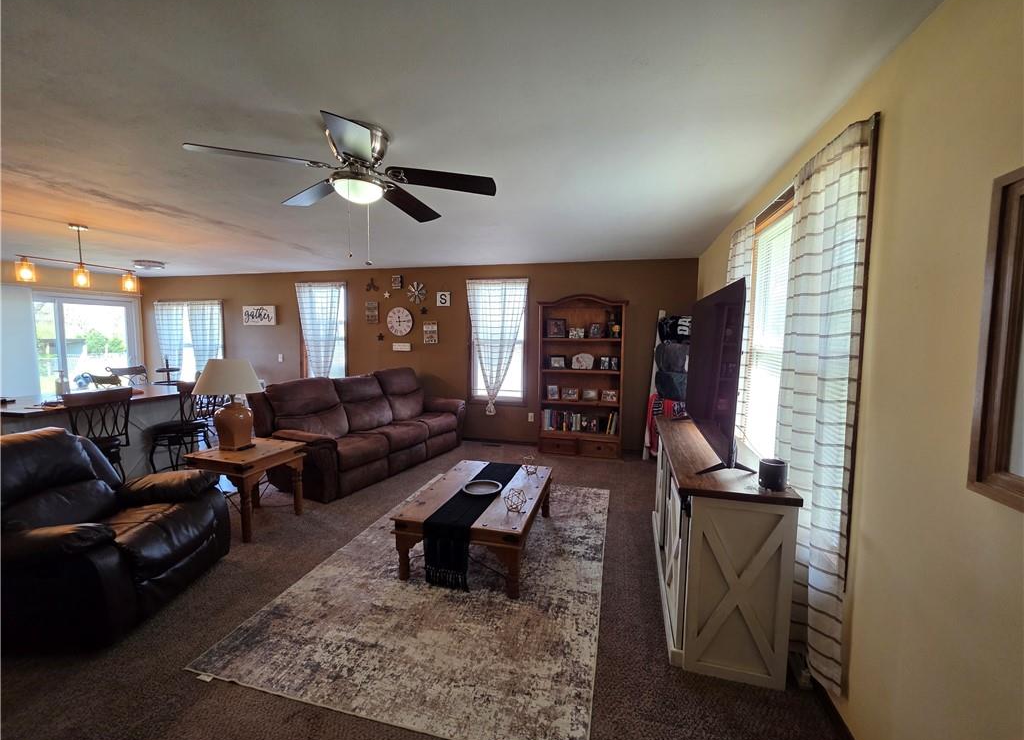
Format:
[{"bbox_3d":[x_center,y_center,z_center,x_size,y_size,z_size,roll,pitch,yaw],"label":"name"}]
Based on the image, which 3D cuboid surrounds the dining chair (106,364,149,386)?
[{"bbox_3d":[-5.030,0.483,5.229,0.530,1.020,0.460,0,4,-3],"label":"dining chair"}]

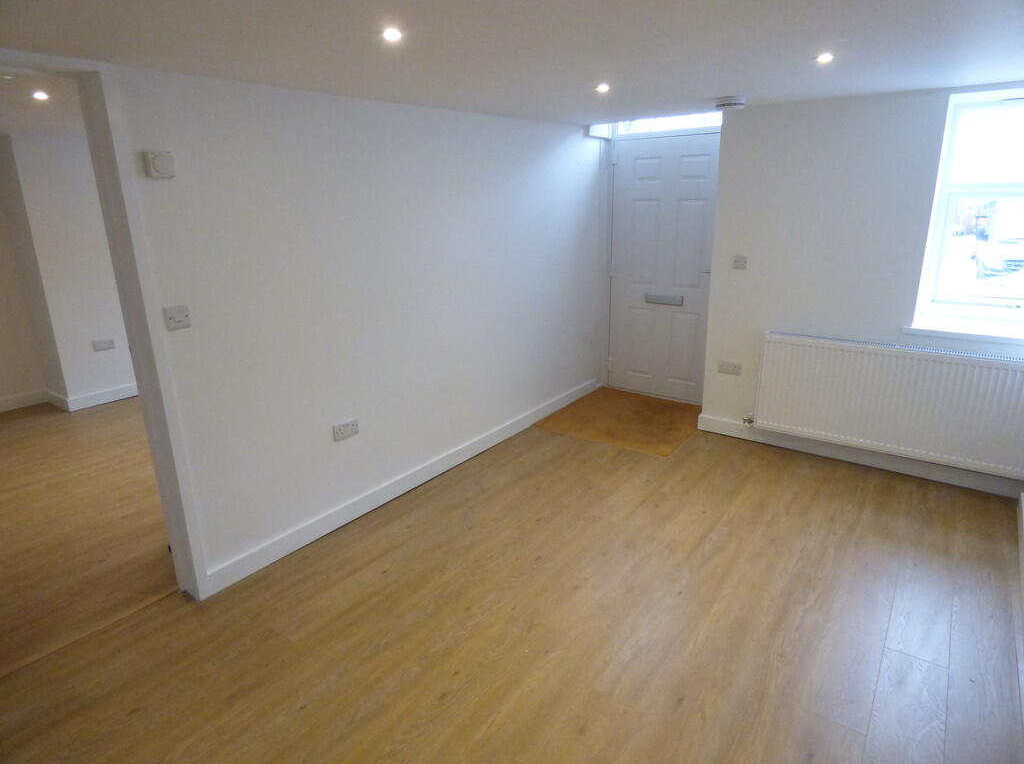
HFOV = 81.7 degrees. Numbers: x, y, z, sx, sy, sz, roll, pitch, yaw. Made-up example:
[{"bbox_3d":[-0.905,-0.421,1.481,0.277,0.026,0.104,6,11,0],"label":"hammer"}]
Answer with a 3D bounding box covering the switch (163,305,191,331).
[{"bbox_3d":[-1.244,-0.238,2.206,0.012,0.087,0.087,12,22,36],"label":"switch"}]

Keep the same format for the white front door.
[{"bbox_3d":[1.155,-0.845,4.536,0.957,2.007,0.100,12,22,36],"label":"white front door"}]

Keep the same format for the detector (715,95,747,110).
[{"bbox_3d":[1.156,-1.472,3.133,0.148,0.050,0.148,12,22,36],"label":"detector"}]

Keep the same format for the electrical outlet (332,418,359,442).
[{"bbox_3d":[-0.817,0.241,2.931,0.012,0.087,0.147,12,22,36],"label":"electrical outlet"}]

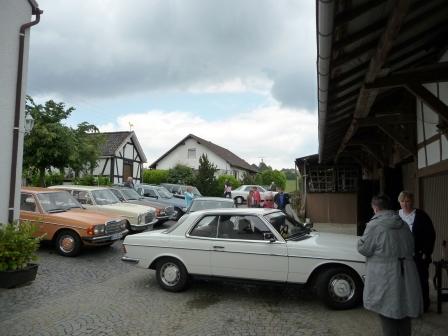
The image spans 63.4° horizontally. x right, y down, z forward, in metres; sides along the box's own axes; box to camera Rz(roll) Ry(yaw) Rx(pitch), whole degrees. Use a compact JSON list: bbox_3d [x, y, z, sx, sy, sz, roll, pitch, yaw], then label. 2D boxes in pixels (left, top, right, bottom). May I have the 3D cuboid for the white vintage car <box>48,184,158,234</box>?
[{"bbox_3d":[-4.583,1.374,12.089,4.690,1.440,1.780,3,-3,15],"label":"white vintage car"}]

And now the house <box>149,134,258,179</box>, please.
[{"bbox_3d":[-1.660,0.200,47.500,11.200,7.300,13.000,0,-4,18],"label":"house"}]

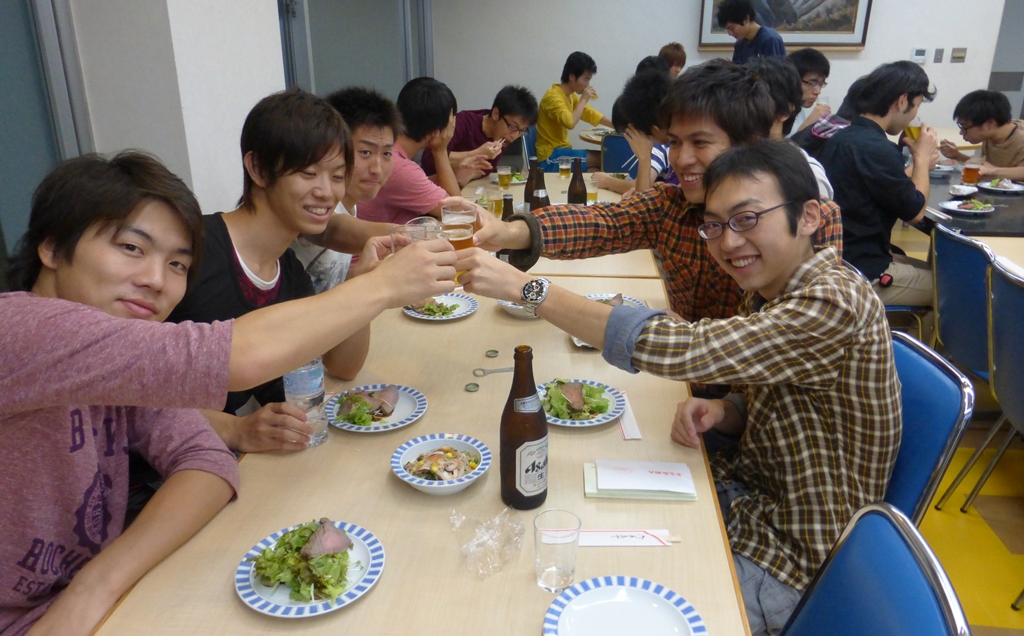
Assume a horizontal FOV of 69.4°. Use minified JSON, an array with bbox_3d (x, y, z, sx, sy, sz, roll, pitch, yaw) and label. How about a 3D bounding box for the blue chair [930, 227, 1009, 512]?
[{"bbox_3d":[1.730,0.107,2.619,0.520,0.790,0.460,2,21,4],"label":"blue chair"}]

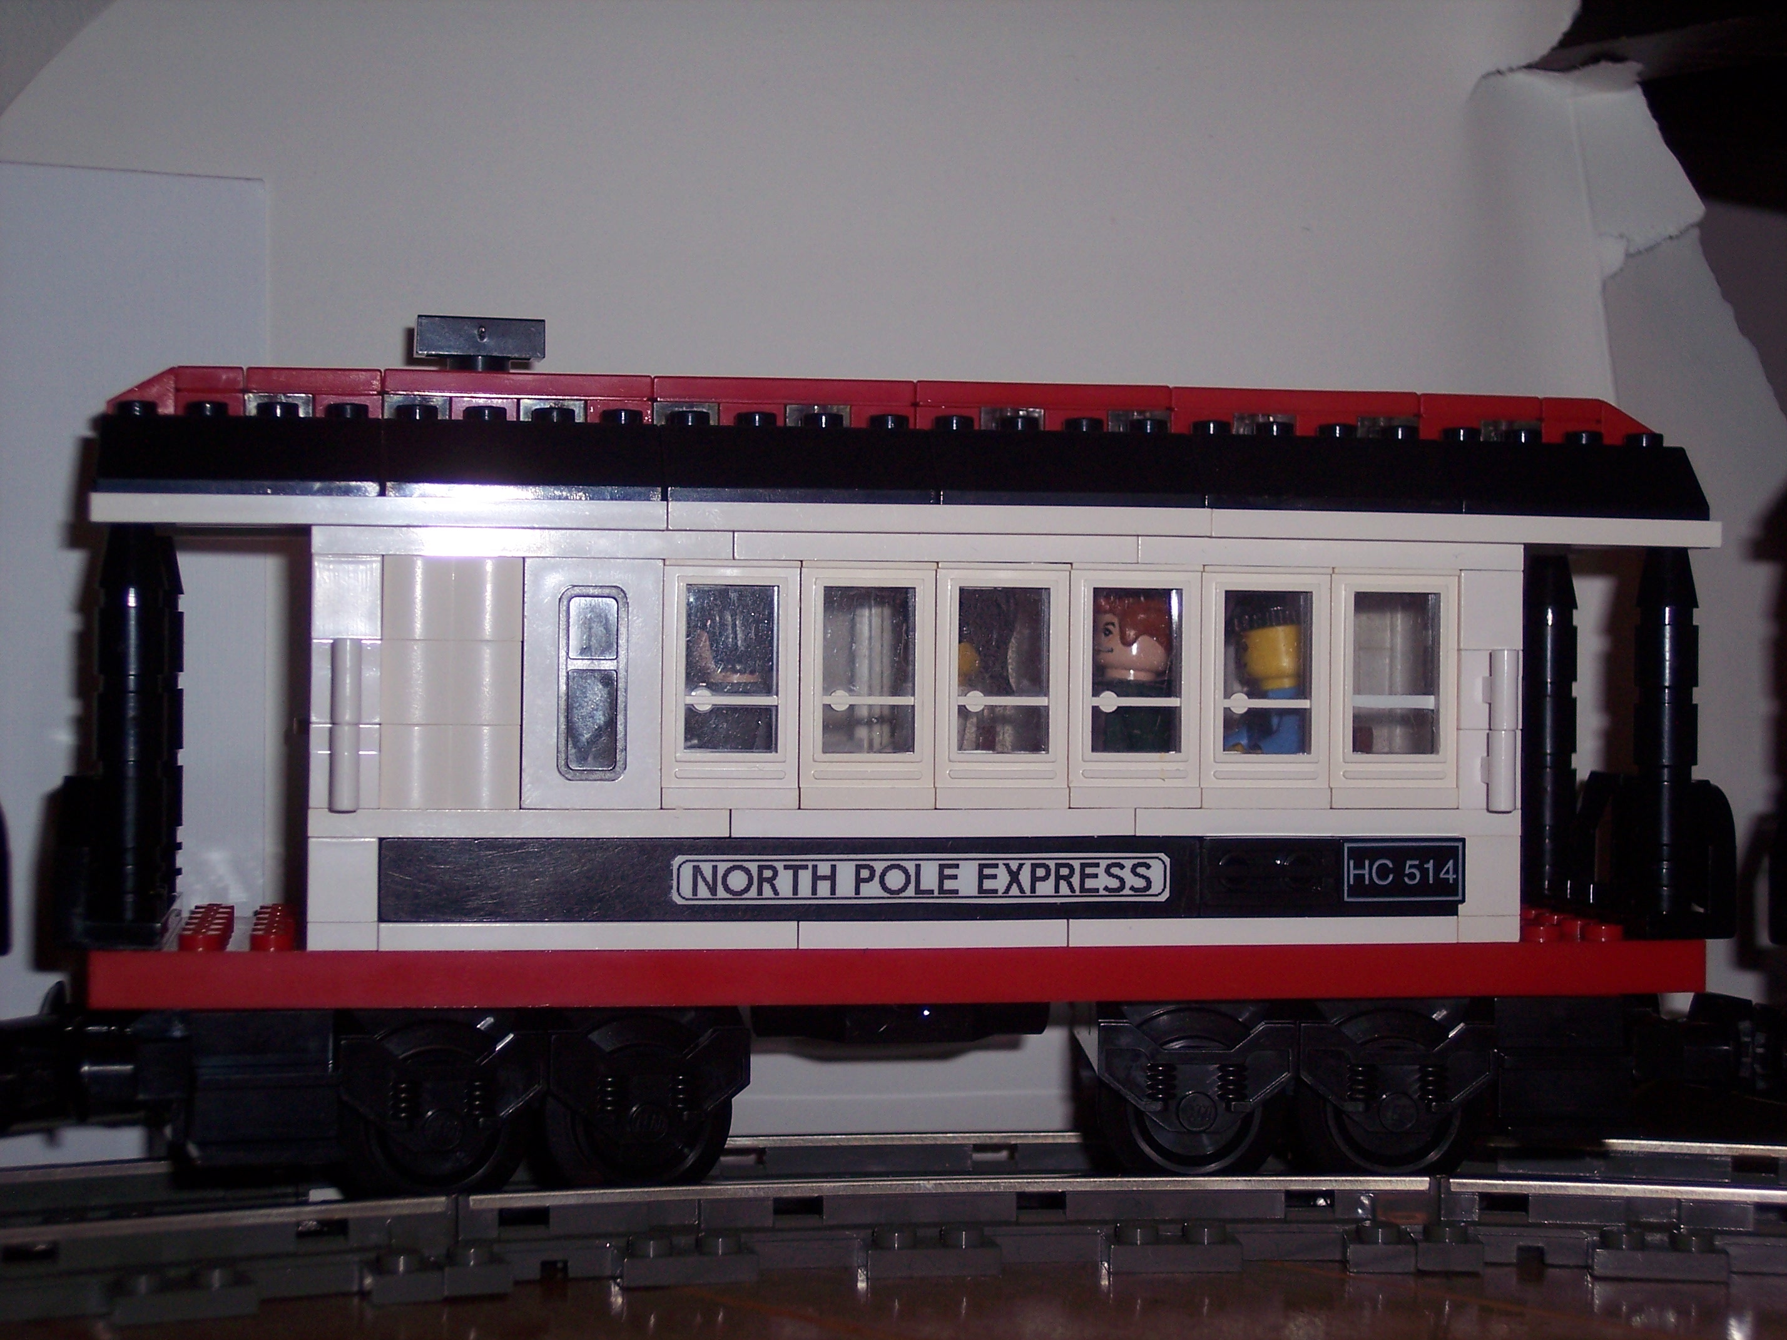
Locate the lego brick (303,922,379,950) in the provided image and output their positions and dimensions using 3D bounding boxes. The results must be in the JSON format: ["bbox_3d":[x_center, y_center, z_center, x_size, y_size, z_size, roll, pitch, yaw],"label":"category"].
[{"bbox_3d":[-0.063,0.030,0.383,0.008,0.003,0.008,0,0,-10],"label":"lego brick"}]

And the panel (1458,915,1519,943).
[{"bbox_3d":[0.071,0.031,0.408,0.008,0.003,0.008,0,0,-11],"label":"panel"}]

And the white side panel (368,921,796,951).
[{"bbox_3d":[-0.035,0.030,0.388,0.048,0.003,0.008,0,0,-11],"label":"white side panel"}]

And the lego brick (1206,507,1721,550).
[{"bbox_3d":[0.068,-0.017,0.405,0.064,0.003,0.011,0,0,-11],"label":"lego brick"}]

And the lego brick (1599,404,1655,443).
[{"bbox_3d":[0.092,-0.031,0.428,0.008,0.006,0.009,0,0,-11],"label":"lego brick"}]

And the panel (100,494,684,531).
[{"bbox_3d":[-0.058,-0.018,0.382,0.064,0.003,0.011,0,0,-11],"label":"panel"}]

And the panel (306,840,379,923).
[{"bbox_3d":[-0.063,0.024,0.383,0.008,0.010,0.008,0,0,-11],"label":"panel"}]

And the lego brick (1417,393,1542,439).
[{"bbox_3d":[0.072,-0.031,0.424,0.016,0.006,0.009,0,0,-11],"label":"lego brick"}]

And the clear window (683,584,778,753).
[{"bbox_3d":[-0.019,0.000,0.388,0.011,0.020,0.002,0,0,-11],"label":"clear window"}]

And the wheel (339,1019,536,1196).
[{"bbox_3d":[-0.052,0.050,0.385,0.022,0.021,0.009,0,0,-17],"label":"wheel"}]

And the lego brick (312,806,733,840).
[{"bbox_3d":[-0.043,0.017,0.386,0.048,0.003,0.008,0,0,-11],"label":"lego brick"}]

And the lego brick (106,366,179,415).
[{"bbox_3d":[-0.089,-0.033,0.394,0.008,0.006,0.009,0,0,-11],"label":"lego brick"}]

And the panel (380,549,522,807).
[{"bbox_3d":[-0.051,0.001,0.385,0.016,0.029,0.008,0,0,-11],"label":"panel"}]

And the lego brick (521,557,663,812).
[{"bbox_3d":[-0.035,0.002,0.387,0.016,0.029,0.008,0,0,-11],"label":"lego brick"}]

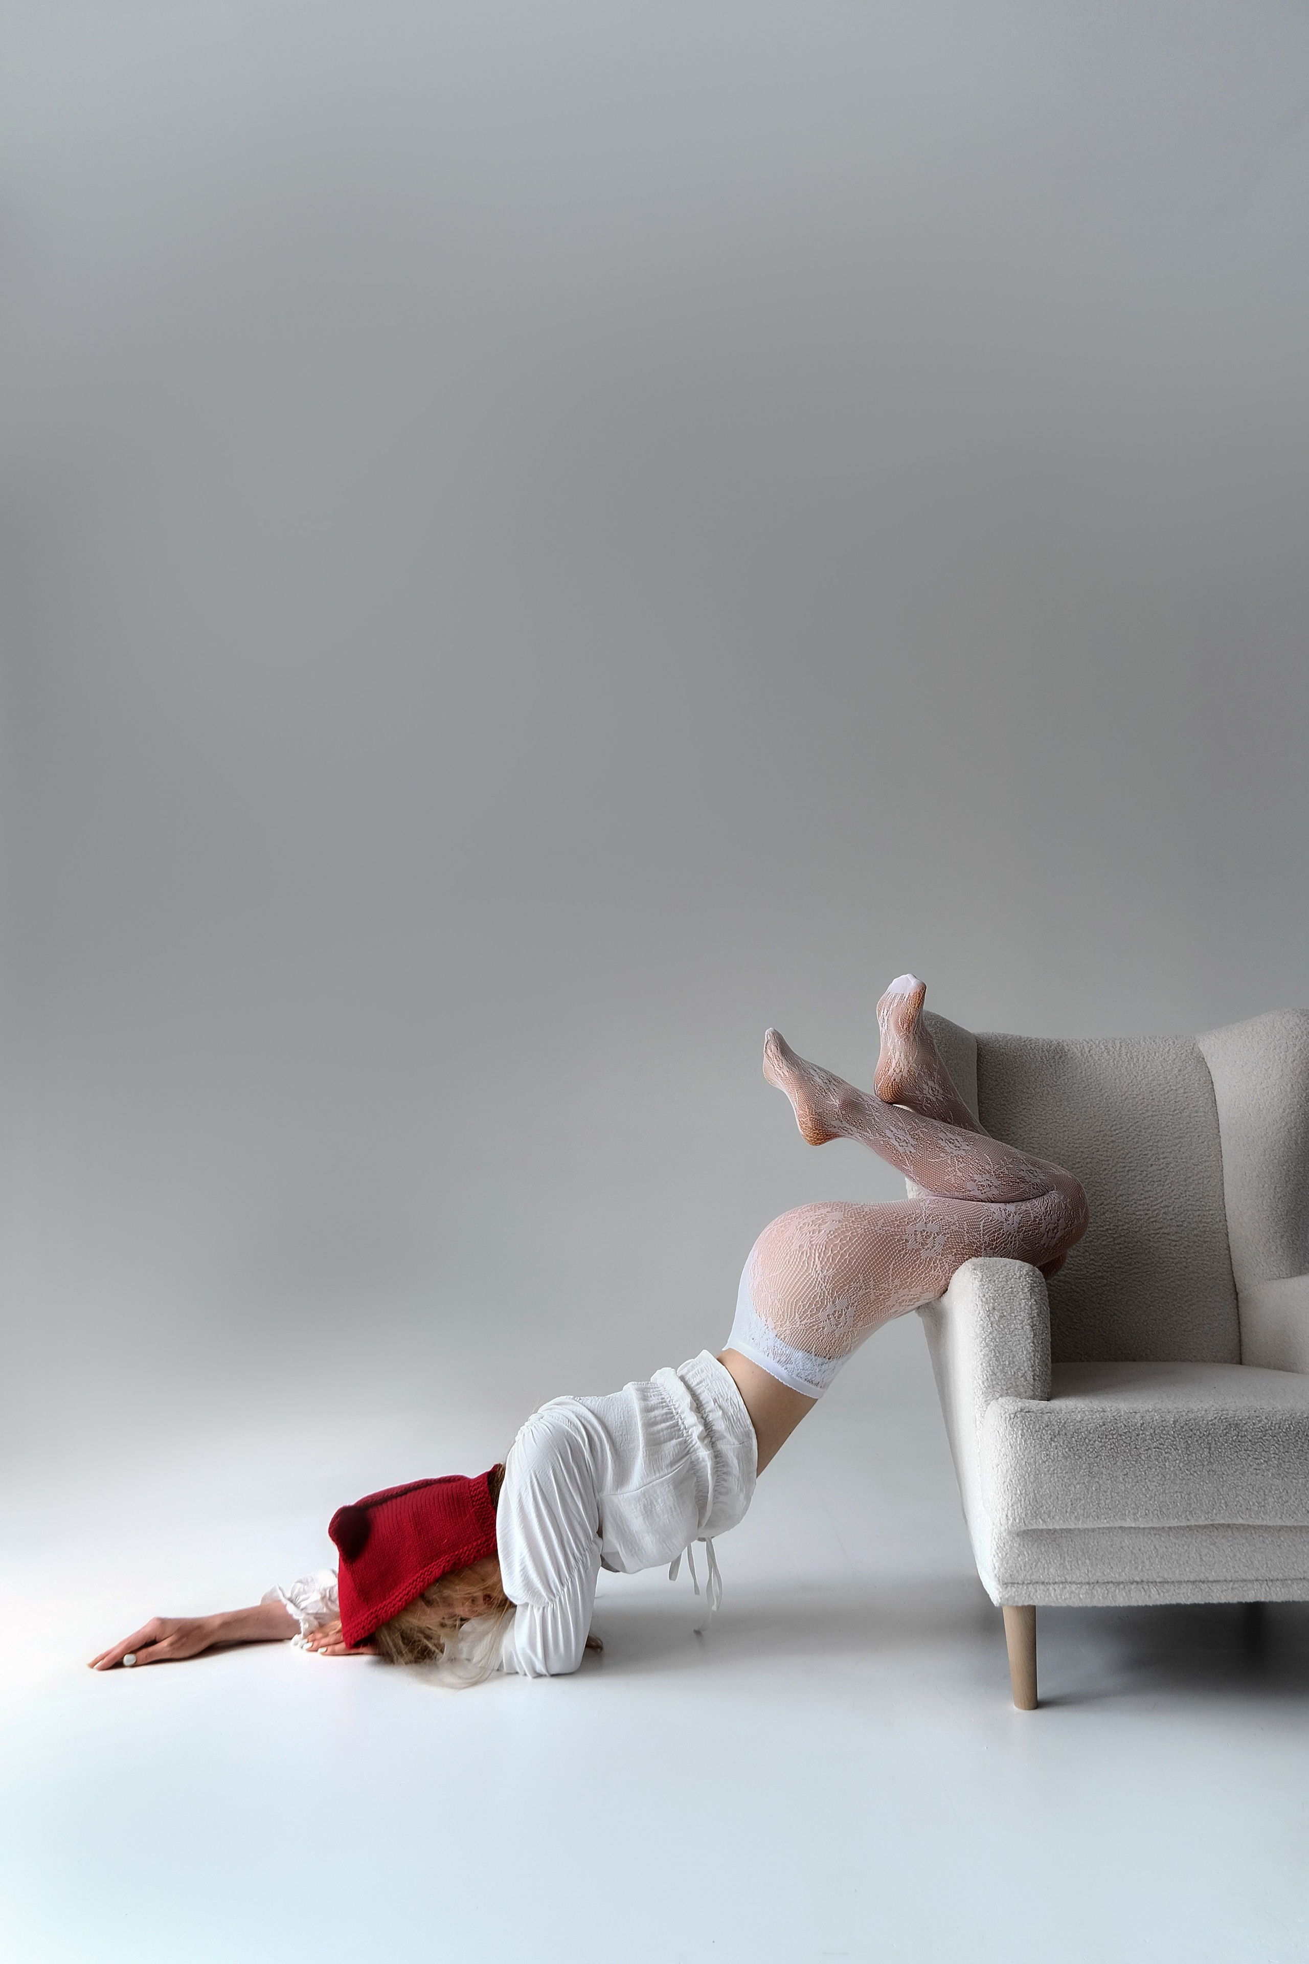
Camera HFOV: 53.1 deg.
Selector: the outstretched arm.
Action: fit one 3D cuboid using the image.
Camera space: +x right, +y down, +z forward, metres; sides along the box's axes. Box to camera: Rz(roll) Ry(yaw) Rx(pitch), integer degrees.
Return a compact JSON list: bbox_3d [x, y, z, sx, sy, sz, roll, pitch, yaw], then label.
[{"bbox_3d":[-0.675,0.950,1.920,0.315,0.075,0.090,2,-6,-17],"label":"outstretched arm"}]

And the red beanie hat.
[{"bbox_3d":[-0.362,0.853,1.970,0.255,0.200,0.185,-25,-5,-3],"label":"red beanie hat"}]

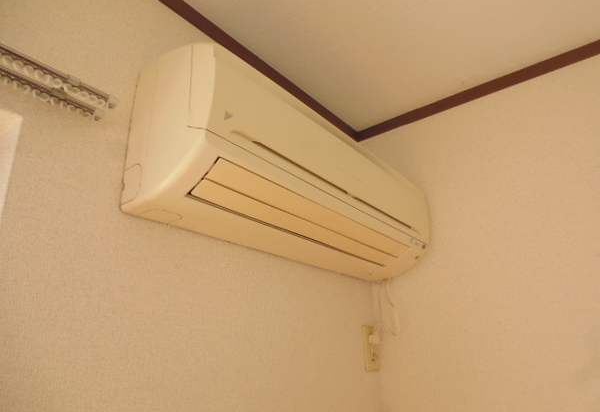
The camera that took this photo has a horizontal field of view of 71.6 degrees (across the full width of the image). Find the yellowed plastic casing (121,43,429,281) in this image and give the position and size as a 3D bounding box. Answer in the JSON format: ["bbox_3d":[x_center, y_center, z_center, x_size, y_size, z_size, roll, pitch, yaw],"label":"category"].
[{"bbox_3d":[0.043,-0.037,0.949,0.203,0.279,0.812,-17,-26,34],"label":"yellowed plastic casing"}]

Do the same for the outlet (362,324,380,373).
[{"bbox_3d":[0.202,0.398,1.161,0.011,0.117,0.070,-17,-26,34],"label":"outlet"}]

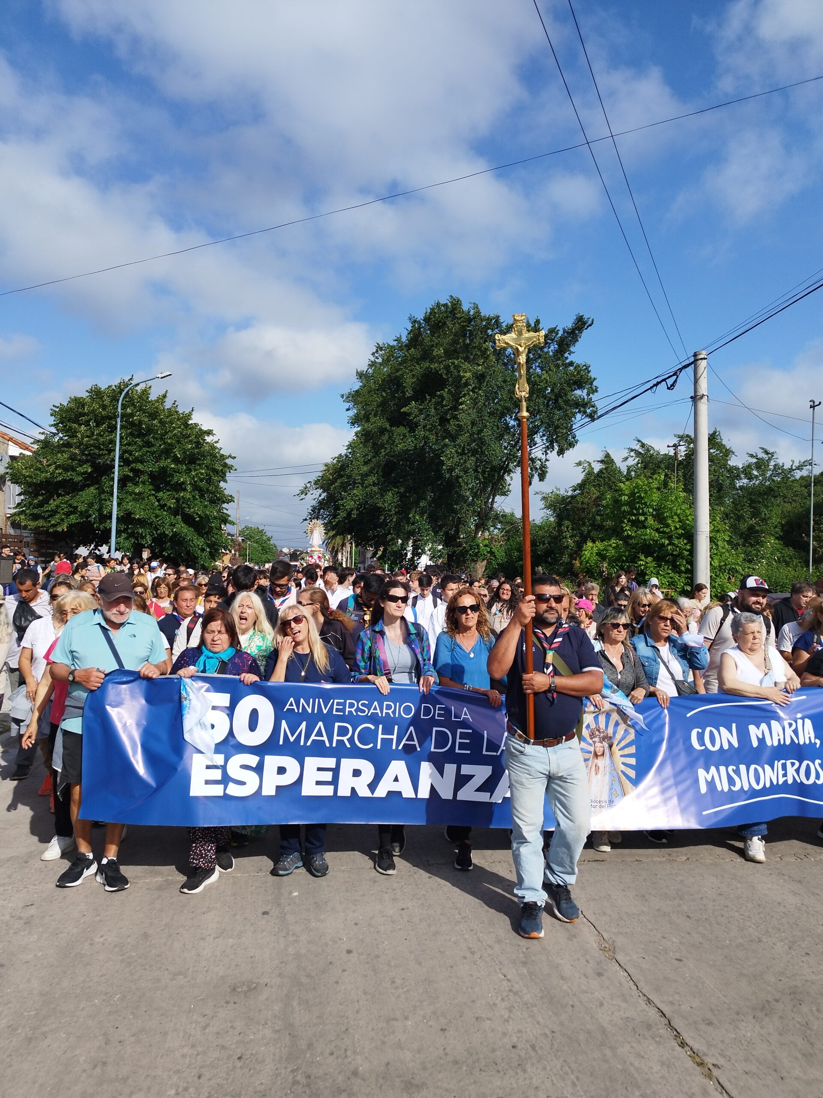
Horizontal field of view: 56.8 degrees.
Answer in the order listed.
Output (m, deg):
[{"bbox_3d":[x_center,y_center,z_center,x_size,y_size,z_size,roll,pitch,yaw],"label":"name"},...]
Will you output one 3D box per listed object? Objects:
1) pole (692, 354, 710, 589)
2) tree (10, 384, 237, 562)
[{"bbox_3d":[5.900,-1.070,15.500,0.330,5.900,0.330,1,0,0],"label":"pole"},{"bbox_3d":[-9.100,-1.800,24.000,7.000,7.000,6.800,1,0,0],"label":"tree"}]

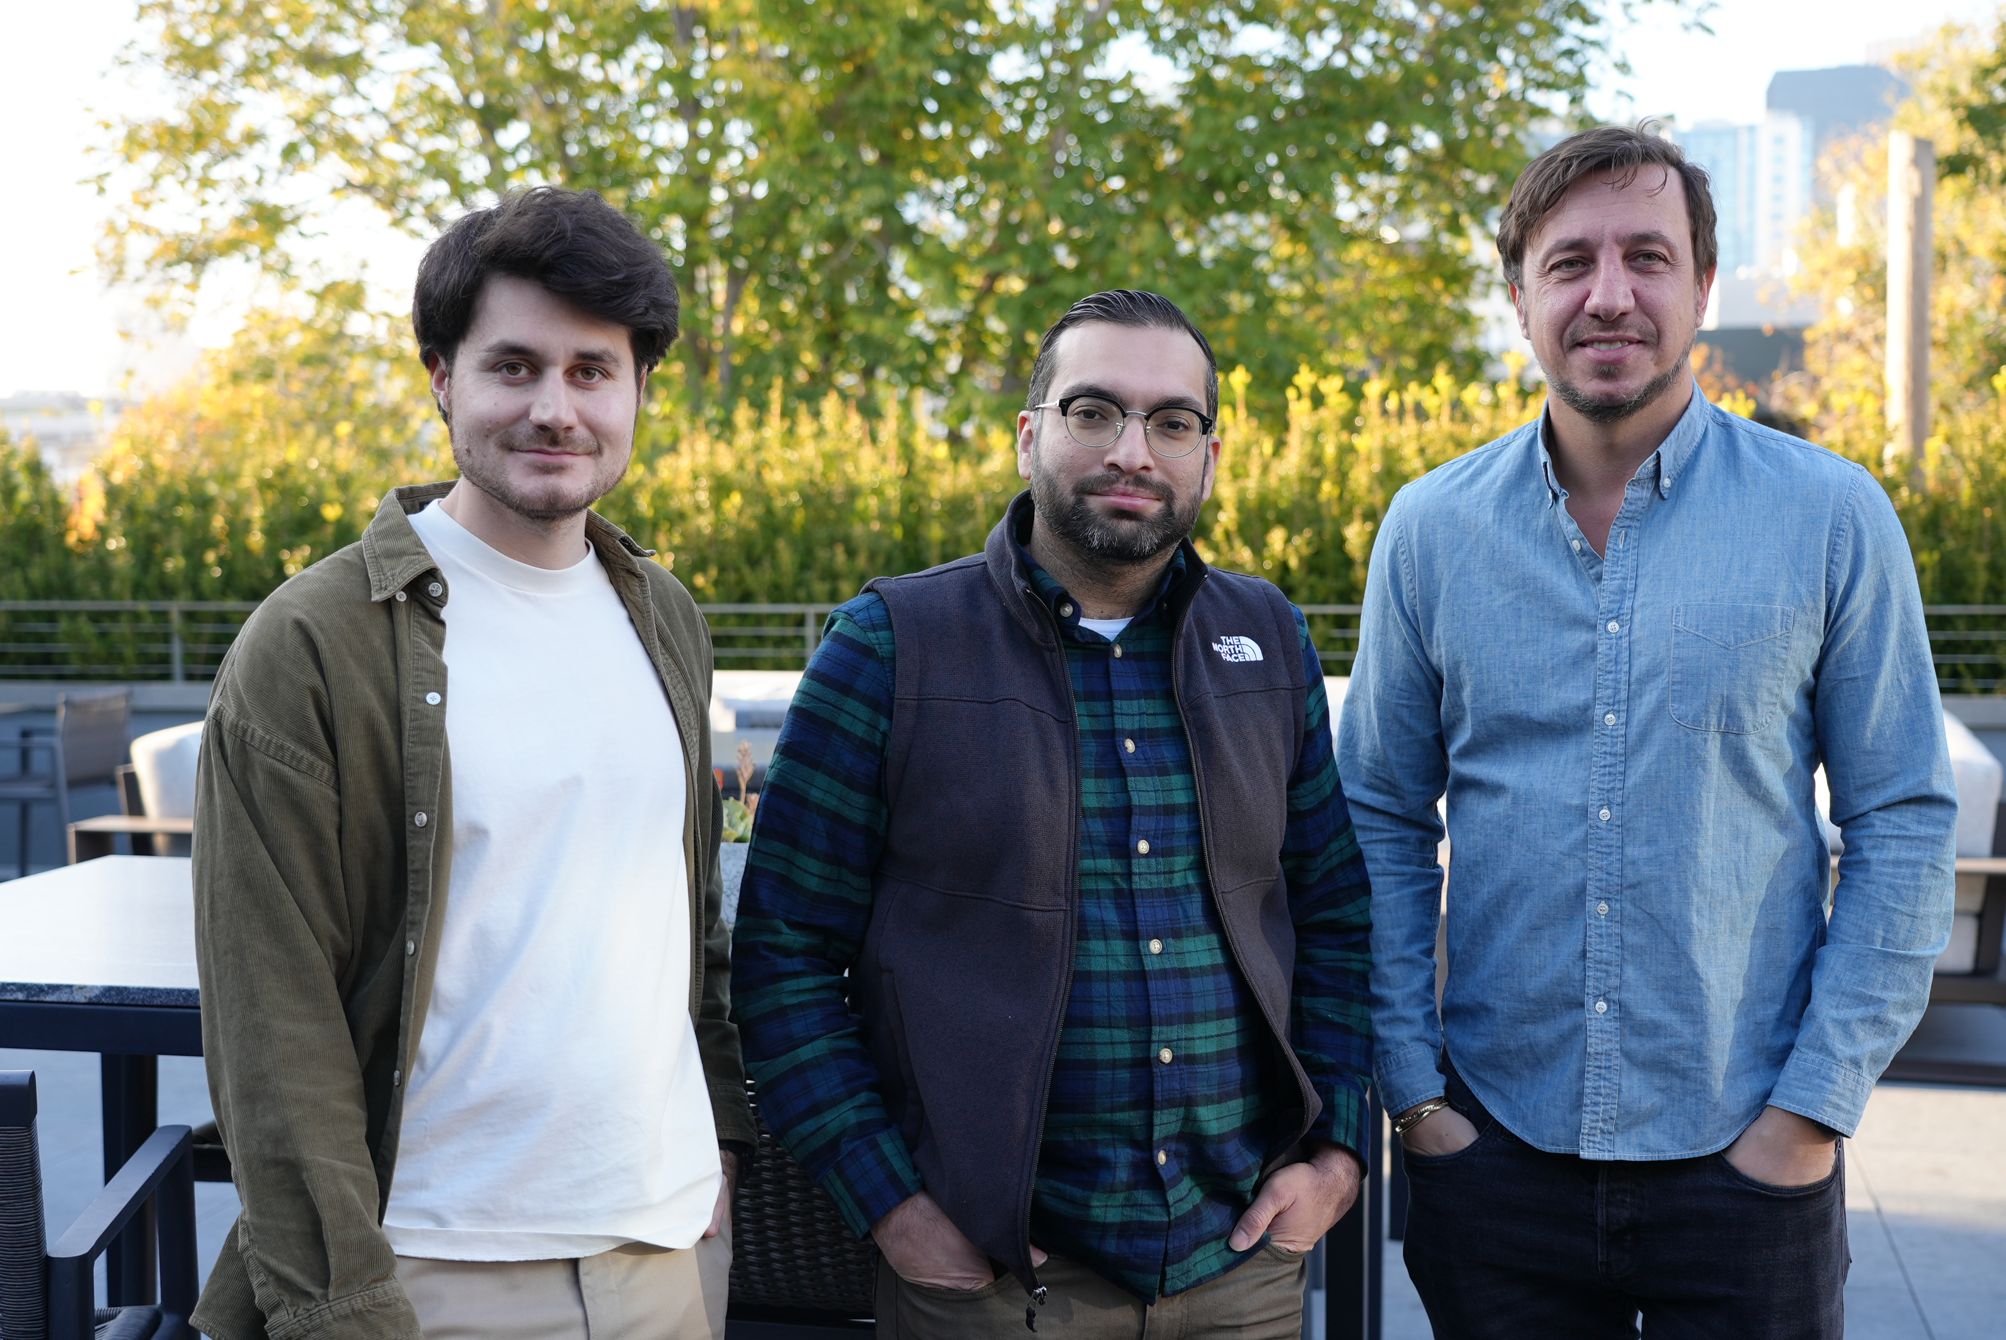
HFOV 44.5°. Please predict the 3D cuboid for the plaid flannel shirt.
[{"bbox_3d":[0.047,0.213,2.190,0.580,0.660,0.320,-1,4,-20],"label":"plaid flannel shirt"}]

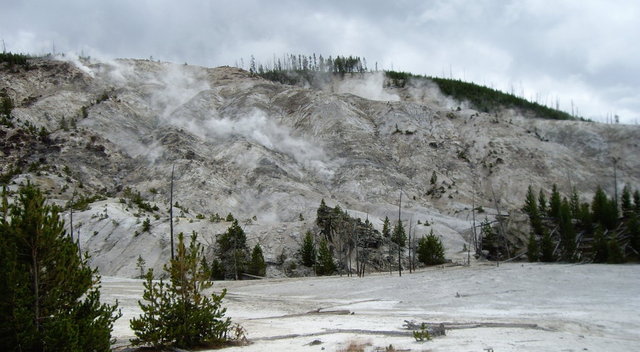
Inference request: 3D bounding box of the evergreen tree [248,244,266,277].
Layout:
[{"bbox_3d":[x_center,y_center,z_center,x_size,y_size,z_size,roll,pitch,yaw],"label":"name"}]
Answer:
[{"bbox_3d":[-5.693,7.606,64.000,1.590,3.097,1.590,0,-5,0],"label":"evergreen tree"}]

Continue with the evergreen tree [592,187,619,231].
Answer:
[{"bbox_3d":[34.133,3.886,84.000,3.110,5.260,3.110,0,-5,0],"label":"evergreen tree"}]

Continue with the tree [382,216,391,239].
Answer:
[{"bbox_3d":[8.045,6.291,85.000,0.970,2.780,0.970,0,-5,0],"label":"tree"}]

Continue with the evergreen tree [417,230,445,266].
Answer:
[{"bbox_3d":[11.902,7.632,75.000,3.200,3.630,3.200,0,-5,0],"label":"evergreen tree"}]

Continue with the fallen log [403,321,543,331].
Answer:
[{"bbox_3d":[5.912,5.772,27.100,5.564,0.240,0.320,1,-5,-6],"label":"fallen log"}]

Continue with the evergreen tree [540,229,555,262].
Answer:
[{"bbox_3d":[24.609,7.518,76.000,1.510,3.680,1.510,0,-5,0],"label":"evergreen tree"}]

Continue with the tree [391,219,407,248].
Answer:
[{"bbox_3d":[8.938,6.547,80.000,1.820,3.420,1.820,0,-5,0],"label":"tree"}]

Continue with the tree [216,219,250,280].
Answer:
[{"bbox_3d":[-7.846,6.501,63.000,2.783,5.380,2.783,0,-5,0],"label":"tree"}]

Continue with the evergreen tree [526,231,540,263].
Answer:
[{"bbox_3d":[25.525,8.548,84.000,1.624,3.587,1.624,0,-5,0],"label":"evergreen tree"}]

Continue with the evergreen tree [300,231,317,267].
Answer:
[{"bbox_3d":[-1.178,7.430,72.000,1.590,3.689,1.590,0,-5,0],"label":"evergreen tree"}]

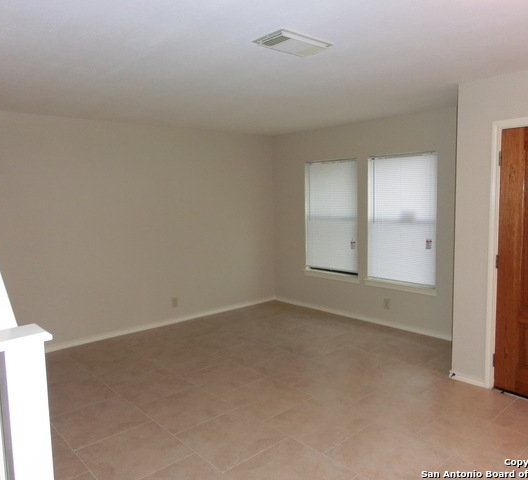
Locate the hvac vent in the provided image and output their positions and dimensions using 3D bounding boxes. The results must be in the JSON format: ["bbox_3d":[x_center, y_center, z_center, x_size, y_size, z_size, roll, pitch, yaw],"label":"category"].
[{"bbox_3d":[0.170,-1.103,2.521,0.408,0.030,0.255,-6,7,-41],"label":"hvac vent"}]

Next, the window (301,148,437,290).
[{"bbox_3d":[1.227,-0.246,5.473,0.100,1.503,1.914,-6,7,-41],"label":"window"}]

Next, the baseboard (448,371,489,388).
[{"bbox_3d":[1.702,1.157,3.700,0.020,0.063,0.300,-6,7,-41],"label":"baseboard"}]

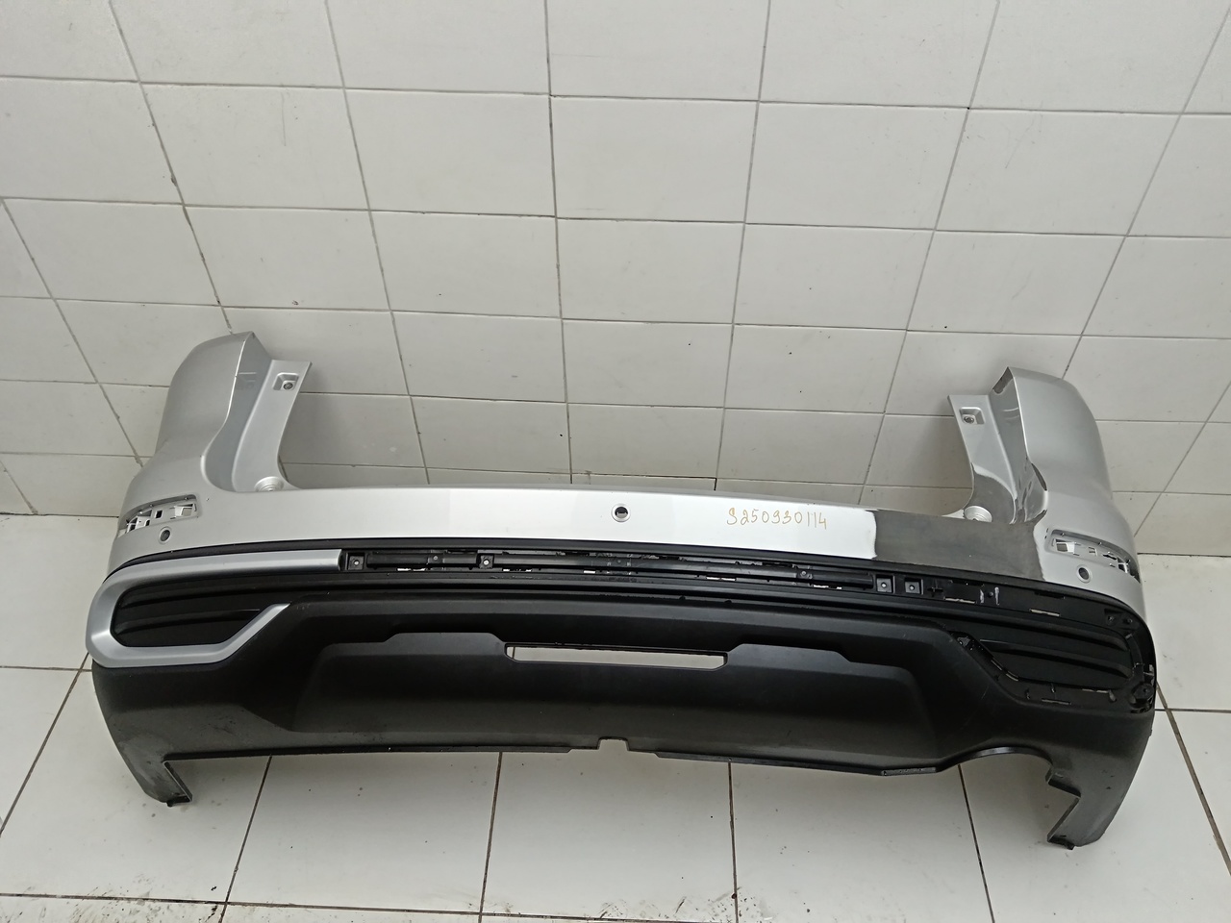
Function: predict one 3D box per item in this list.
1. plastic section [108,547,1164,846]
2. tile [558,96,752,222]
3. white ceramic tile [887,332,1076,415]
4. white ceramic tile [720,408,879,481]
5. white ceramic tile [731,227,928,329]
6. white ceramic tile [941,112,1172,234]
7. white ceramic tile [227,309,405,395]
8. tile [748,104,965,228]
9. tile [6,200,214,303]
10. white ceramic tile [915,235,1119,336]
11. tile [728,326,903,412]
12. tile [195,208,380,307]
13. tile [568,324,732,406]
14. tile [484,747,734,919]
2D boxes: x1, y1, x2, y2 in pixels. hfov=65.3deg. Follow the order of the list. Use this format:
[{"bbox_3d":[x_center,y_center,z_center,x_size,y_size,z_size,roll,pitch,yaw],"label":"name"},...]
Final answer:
[{"bbox_3d":[-0.006,0.372,1.462,1.830,0.490,0.522,2,89,1],"label":"plastic section"},{"bbox_3d":[0.058,-0.458,1.464,0.300,0.200,0.009,2,47,1],"label":"tile"},{"bbox_3d":[0.658,-0.157,1.743,0.300,0.200,0.008,2,47,2],"label":"white ceramic tile"},{"bbox_3d":[0.355,-0.030,1.900,0.300,0.200,0.008,2,47,2],"label":"white ceramic tile"},{"bbox_3d":[0.358,-0.309,1.605,0.300,0.200,0.009,2,47,1],"label":"white ceramic tile"},{"bbox_3d":[0.660,-0.435,1.448,0.300,0.200,0.008,2,47,2],"label":"white ceramic tile"},{"bbox_3d":[-0.548,-0.203,1.777,0.300,0.200,0.009,2,47,1],"label":"white ceramic tile"},{"bbox_3d":[0.360,-0.447,1.456,0.300,0.200,0.009,2,47,1],"label":"tile"},{"bbox_3d":[-0.848,-0.352,1.636,0.300,0.200,0.009,2,47,1],"label":"tile"},{"bbox_3d":[0.660,-0.300,1.601,0.300,0.200,0.010,2,47,1],"label":"white ceramic tile"},{"bbox_3d":[0.357,-0.170,1.754,0.300,0.200,0.009,2,47,1],"label":"tile"},{"bbox_3d":[-0.547,-0.341,1.630,0.300,0.200,0.010,2,47,1],"label":"tile"},{"bbox_3d":[0.056,-0.182,1.762,0.300,0.200,0.010,2,47,1],"label":"tile"},{"bbox_3d":[-0.003,0.602,1.726,0.420,0.010,0.420,2,47,1],"label":"tile"}]

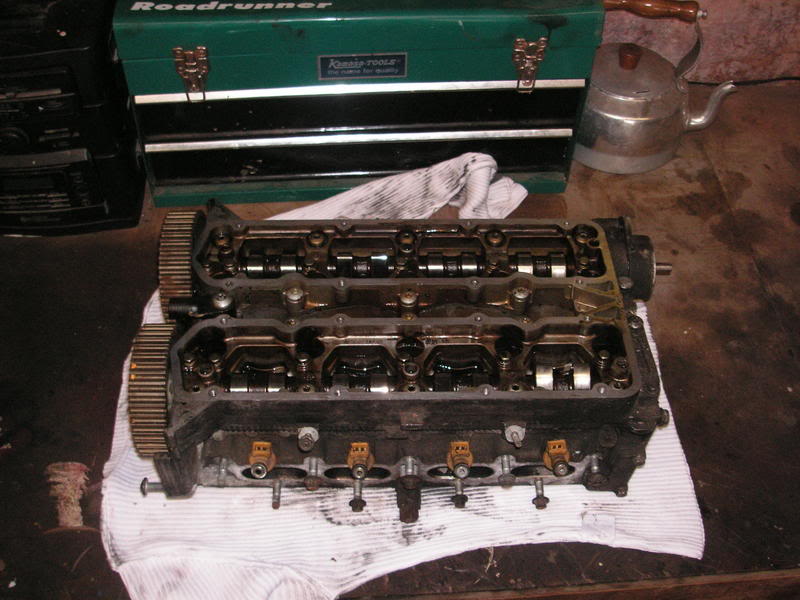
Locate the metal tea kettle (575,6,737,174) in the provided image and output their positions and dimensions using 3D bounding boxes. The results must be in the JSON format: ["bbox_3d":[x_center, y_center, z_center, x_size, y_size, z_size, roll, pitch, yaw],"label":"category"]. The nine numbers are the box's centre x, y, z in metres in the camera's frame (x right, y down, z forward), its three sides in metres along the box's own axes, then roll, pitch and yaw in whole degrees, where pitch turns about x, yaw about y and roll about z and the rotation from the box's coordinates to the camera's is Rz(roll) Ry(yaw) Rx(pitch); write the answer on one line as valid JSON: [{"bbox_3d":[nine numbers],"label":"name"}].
[{"bbox_3d":[0.320,-0.291,1.128,0.222,0.210,0.173,14,50,14],"label":"metal tea kettle"}]

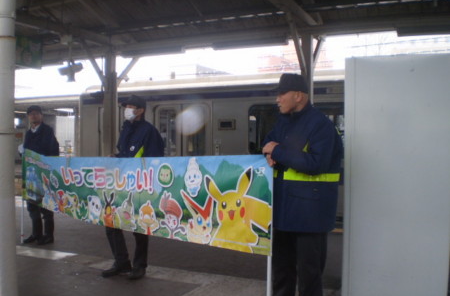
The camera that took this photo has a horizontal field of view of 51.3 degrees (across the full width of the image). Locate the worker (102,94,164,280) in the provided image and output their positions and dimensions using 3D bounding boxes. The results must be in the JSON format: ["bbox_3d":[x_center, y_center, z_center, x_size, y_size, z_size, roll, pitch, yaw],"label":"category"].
[{"bbox_3d":[-0.865,0.360,4.450,0.460,1.720,0.560,-1,2,-40],"label":"worker"}]

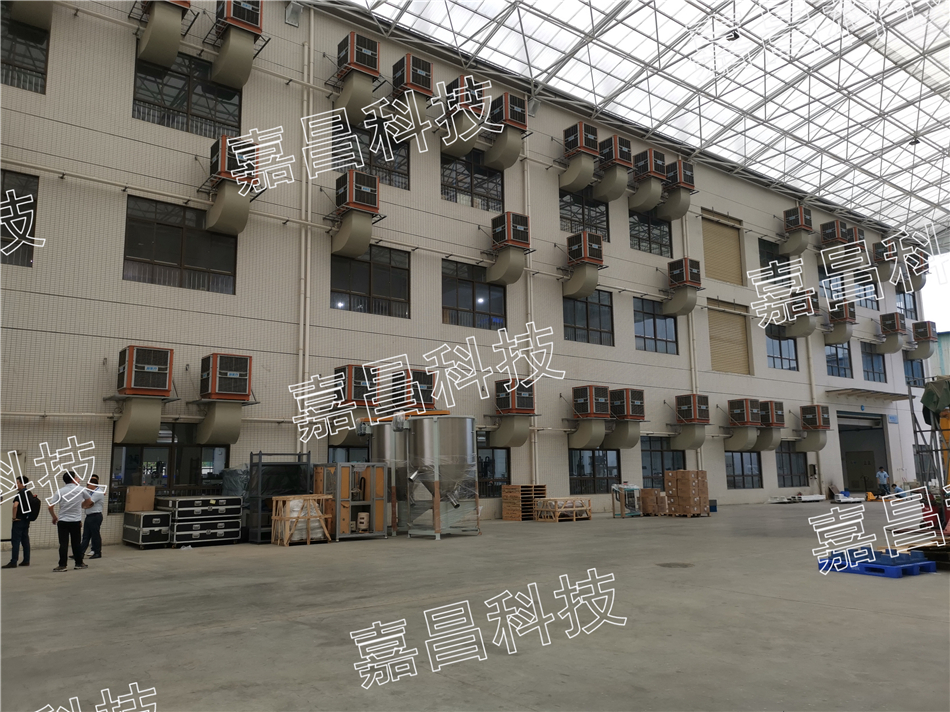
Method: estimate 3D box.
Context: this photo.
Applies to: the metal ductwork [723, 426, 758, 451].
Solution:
[{"bbox_3d":[12.357,3.852,34.355,0.668,0.962,1.367,6,-11,-37],"label":"metal ductwork"}]

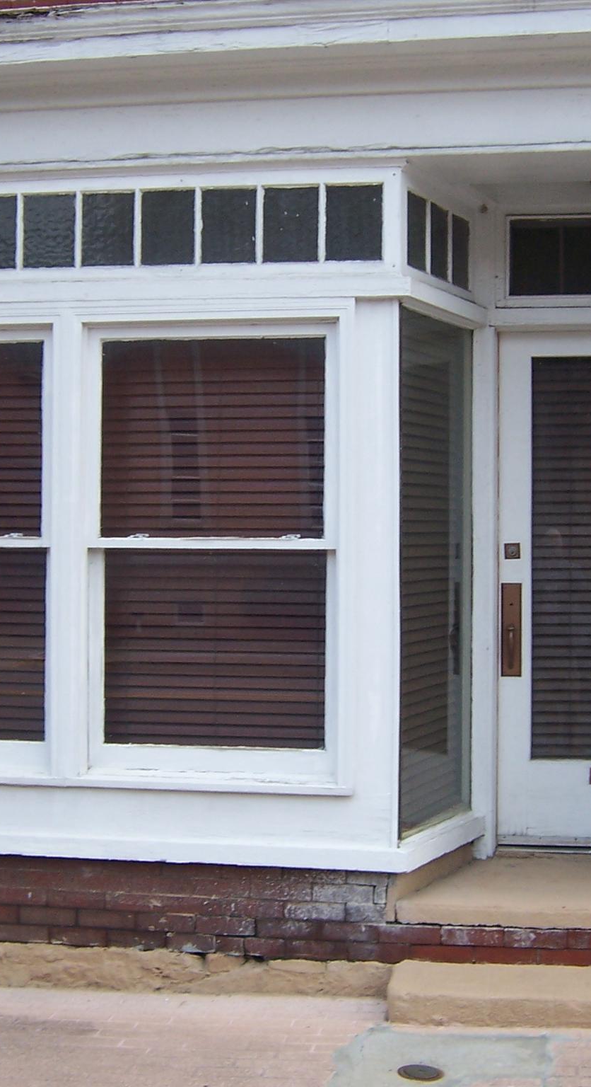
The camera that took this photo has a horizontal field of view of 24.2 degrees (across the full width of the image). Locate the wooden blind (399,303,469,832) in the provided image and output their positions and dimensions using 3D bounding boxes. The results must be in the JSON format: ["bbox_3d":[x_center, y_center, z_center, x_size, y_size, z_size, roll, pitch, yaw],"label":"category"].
[{"bbox_3d":[0.500,0.102,5.235,0.060,1.870,0.655,1,1,30],"label":"wooden blind"}]

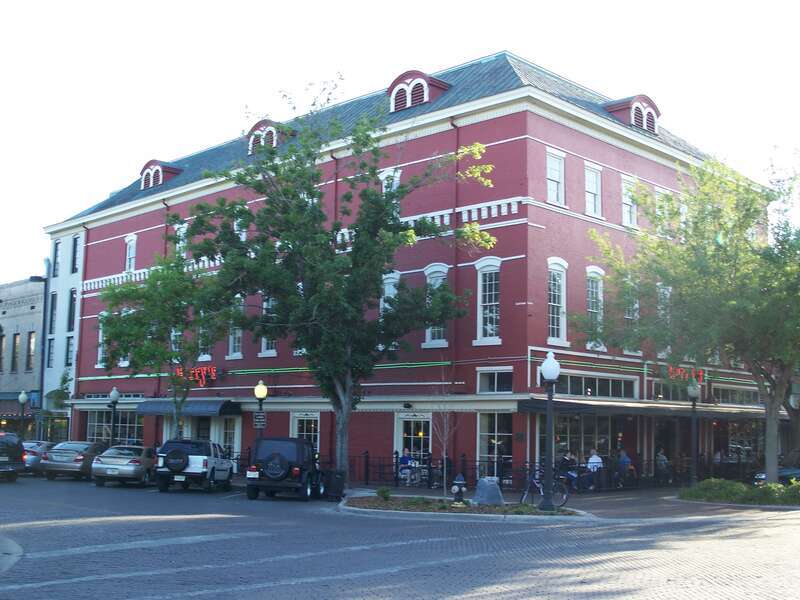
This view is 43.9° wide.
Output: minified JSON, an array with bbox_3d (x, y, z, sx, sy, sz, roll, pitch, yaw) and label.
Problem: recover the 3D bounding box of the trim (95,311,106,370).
[{"bbox_3d":[-16.128,2.191,53.516,1.330,3.070,0.200,-6,-11,45],"label":"trim"}]

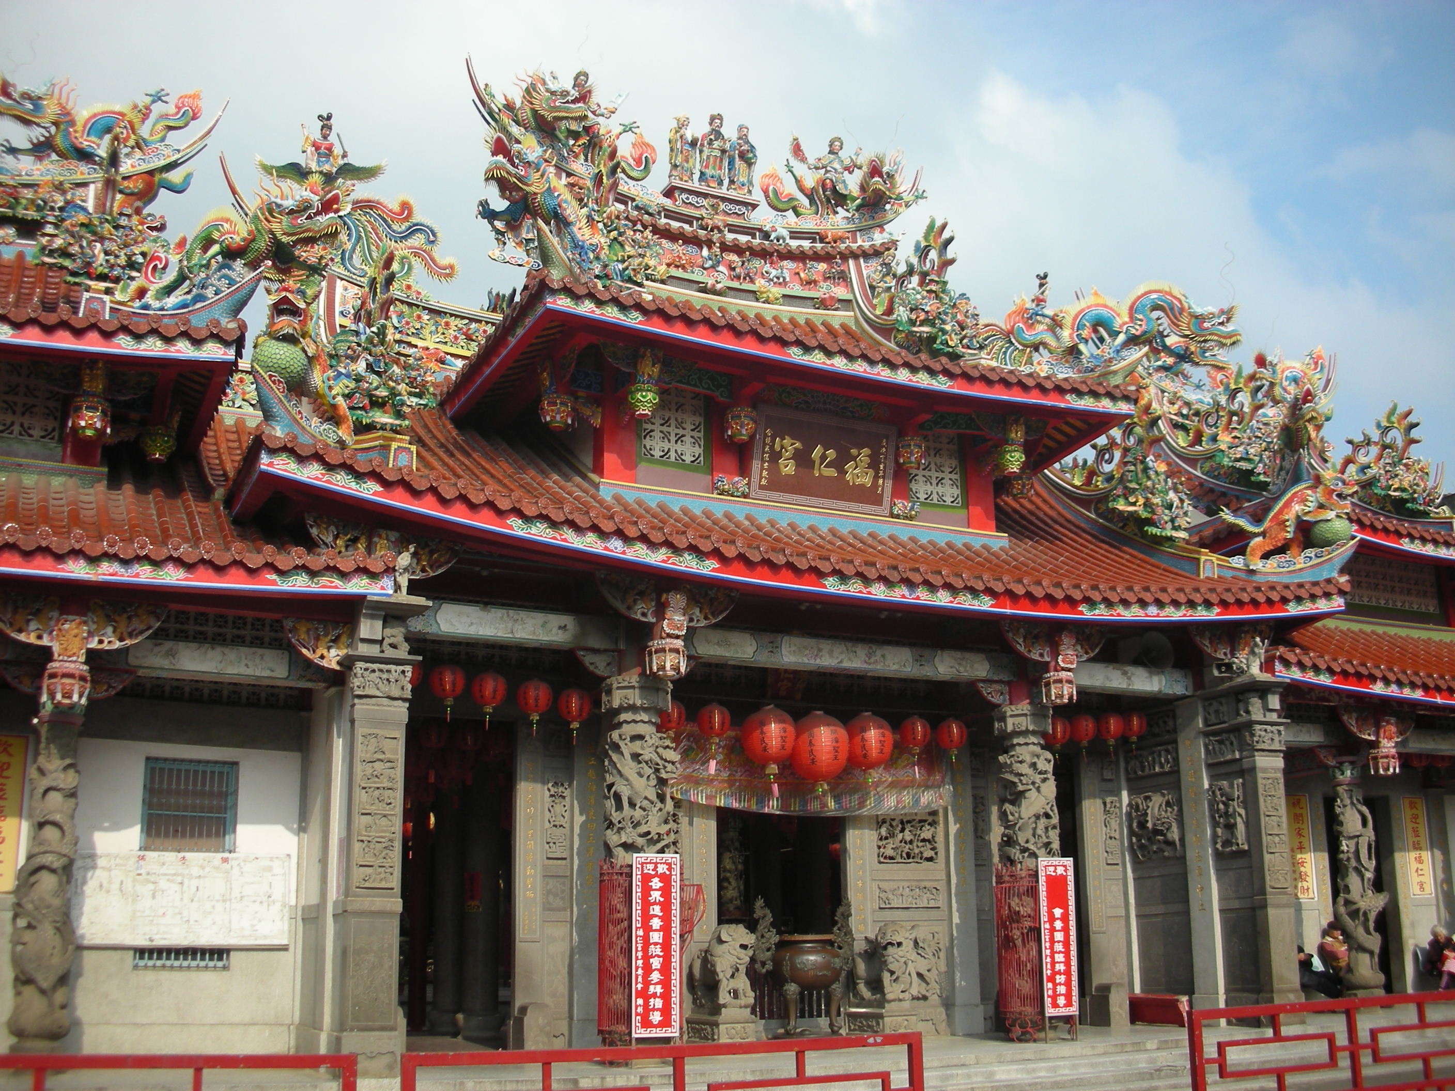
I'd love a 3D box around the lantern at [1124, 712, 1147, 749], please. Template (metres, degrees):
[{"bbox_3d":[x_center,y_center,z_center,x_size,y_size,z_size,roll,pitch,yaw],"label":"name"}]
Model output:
[{"bbox_3d":[5.042,2.286,18.202,0.340,0.460,0.340,7,-15,-29],"label":"lantern"}]

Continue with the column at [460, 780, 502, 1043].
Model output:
[{"bbox_3d":[-2.692,3.944,16.024,0.470,2.769,0.470,7,-15,-29],"label":"column"}]

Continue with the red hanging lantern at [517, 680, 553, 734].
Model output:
[{"bbox_3d":[-2.013,1.690,15.360,0.365,0.603,0.365,-1,-15,0],"label":"red hanging lantern"}]

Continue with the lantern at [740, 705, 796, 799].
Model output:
[{"bbox_3d":[0.465,2.310,16.471,0.600,1.000,0.600,-1,-14,0],"label":"lantern"}]

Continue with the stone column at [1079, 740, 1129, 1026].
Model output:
[{"bbox_3d":[4.469,4.126,17.942,0.620,3.282,0.380,7,-15,-29],"label":"stone column"}]

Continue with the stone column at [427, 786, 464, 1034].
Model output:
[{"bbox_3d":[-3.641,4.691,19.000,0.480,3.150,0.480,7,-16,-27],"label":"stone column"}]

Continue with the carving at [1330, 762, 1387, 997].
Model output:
[{"bbox_3d":[8.217,4.348,19.109,0.620,2.800,0.600,7,-16,-27],"label":"carving"}]

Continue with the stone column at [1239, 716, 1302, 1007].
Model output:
[{"bbox_3d":[6.555,3.933,17.919,0.530,3.620,0.500,7,-15,-29],"label":"stone column"}]

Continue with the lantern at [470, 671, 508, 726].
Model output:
[{"bbox_3d":[-2.327,1.494,14.376,0.360,0.510,0.360,0,-13,0],"label":"lantern"}]

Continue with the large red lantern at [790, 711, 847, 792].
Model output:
[{"bbox_3d":[1.074,2.418,17.217,0.679,0.984,0.679,-1,-15,0],"label":"large red lantern"}]

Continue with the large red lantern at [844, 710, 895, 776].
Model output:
[{"bbox_3d":[1.657,2.317,17.088,0.590,0.720,0.590,-1,-14,0],"label":"large red lantern"}]

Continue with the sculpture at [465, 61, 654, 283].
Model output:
[{"bbox_3d":[-2.166,-4.886,19.134,2.150,2.350,1.100,7,-16,-27],"label":"sculpture"}]

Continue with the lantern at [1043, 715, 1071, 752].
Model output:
[{"bbox_3d":[4.084,2.331,18.225,0.350,0.430,0.350,-1,-14,0],"label":"lantern"}]

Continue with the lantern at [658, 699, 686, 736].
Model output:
[{"bbox_3d":[-0.603,1.793,15.313,0.350,0.400,0.350,0,-13,0],"label":"lantern"}]

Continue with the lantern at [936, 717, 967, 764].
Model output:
[{"bbox_3d":[2.771,2.392,18.106,0.360,0.584,0.360,-1,-15,0],"label":"lantern"}]

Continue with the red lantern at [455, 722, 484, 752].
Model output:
[{"bbox_3d":[-3.238,2.401,18.500,0.370,0.400,0.370,7,-16,-27],"label":"red lantern"}]

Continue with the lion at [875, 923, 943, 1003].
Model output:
[{"bbox_3d":[2.010,4.750,16.729,0.620,0.950,0.750,7,-15,-29],"label":"lion"}]

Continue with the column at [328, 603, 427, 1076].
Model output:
[{"bbox_3d":[-3.274,2.635,13.530,0.673,4.456,0.638,7,-17,-25],"label":"column"}]

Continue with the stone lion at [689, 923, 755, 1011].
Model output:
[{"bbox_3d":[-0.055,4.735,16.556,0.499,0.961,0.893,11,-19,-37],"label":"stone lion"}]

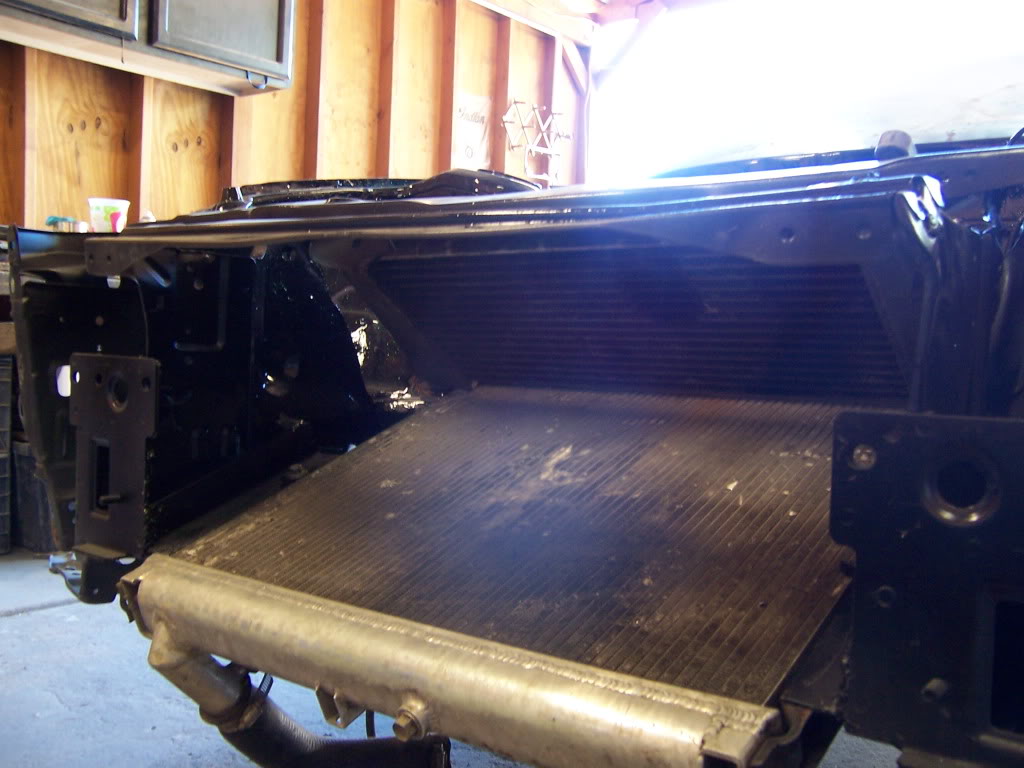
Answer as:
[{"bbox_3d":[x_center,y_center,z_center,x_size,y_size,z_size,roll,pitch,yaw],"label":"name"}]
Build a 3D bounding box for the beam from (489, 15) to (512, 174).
[{"bbox_3d":[-0.082,-0.751,5.205,0.090,2.330,0.040,4,3,41],"label":"beam"}]

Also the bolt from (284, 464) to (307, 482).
[{"bbox_3d":[-0.253,0.104,1.140,0.024,0.016,0.024,0,15,34],"label":"bolt"}]

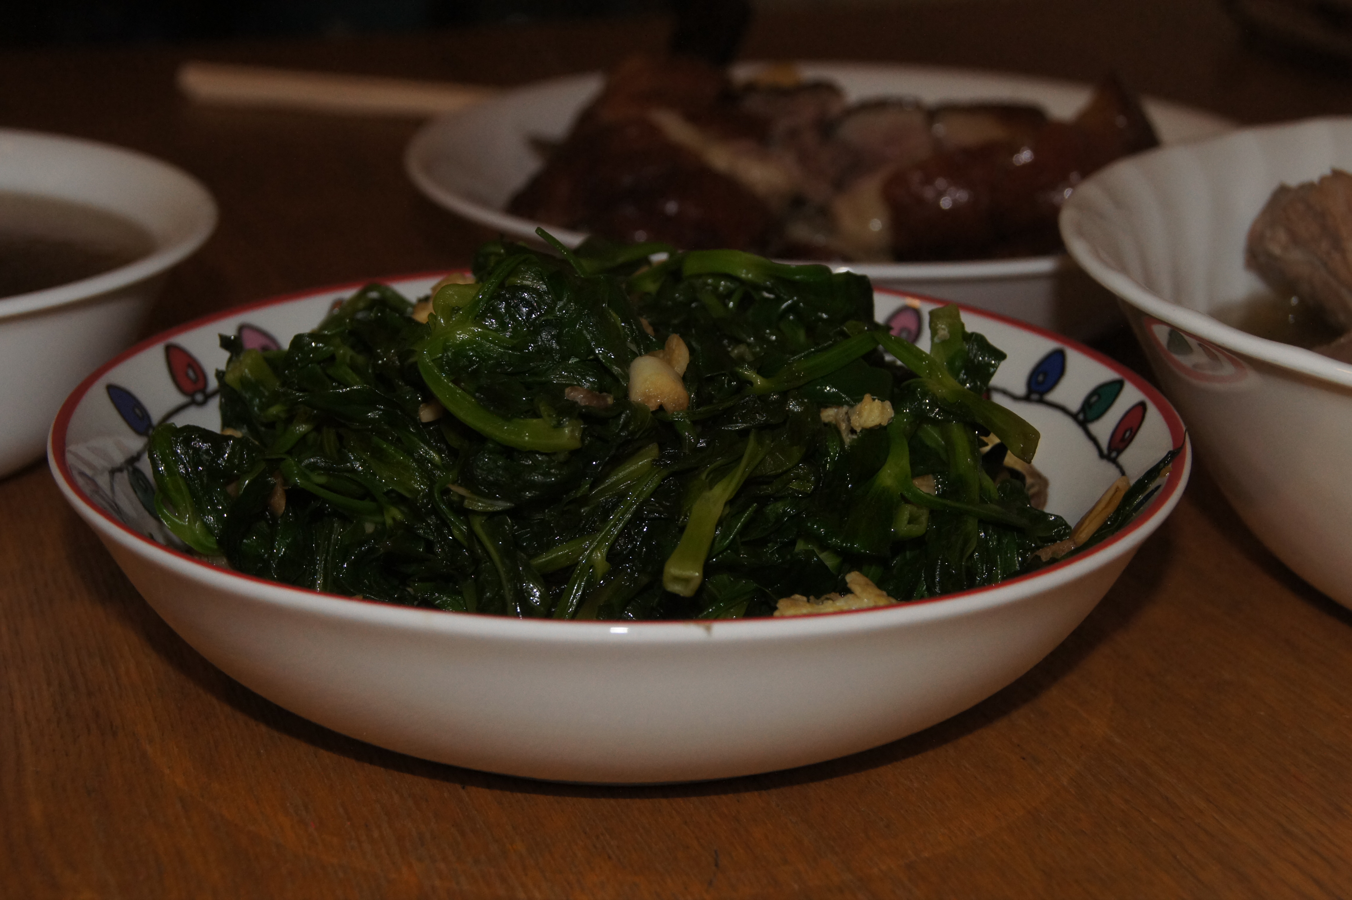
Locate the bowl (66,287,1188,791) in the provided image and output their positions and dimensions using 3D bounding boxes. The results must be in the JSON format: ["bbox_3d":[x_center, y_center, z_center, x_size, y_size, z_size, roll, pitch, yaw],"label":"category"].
[{"bbox_3d":[-0.009,0.013,0.444,0.194,0.044,0.194,1,19,0],"label":"bowl"}]

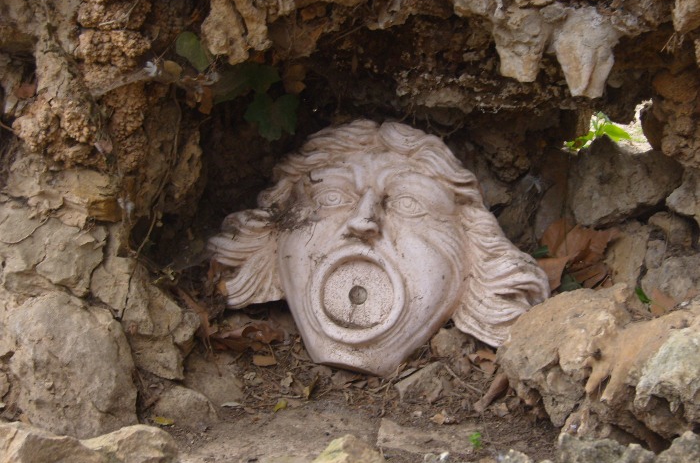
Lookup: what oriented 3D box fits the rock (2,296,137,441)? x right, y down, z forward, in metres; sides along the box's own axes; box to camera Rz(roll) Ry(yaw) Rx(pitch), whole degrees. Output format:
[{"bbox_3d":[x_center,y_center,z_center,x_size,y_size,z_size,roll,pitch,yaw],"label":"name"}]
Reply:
[{"bbox_3d":[-0.370,0.176,1.927,0.169,0.174,0.150,0,15,0],"label":"rock"}]

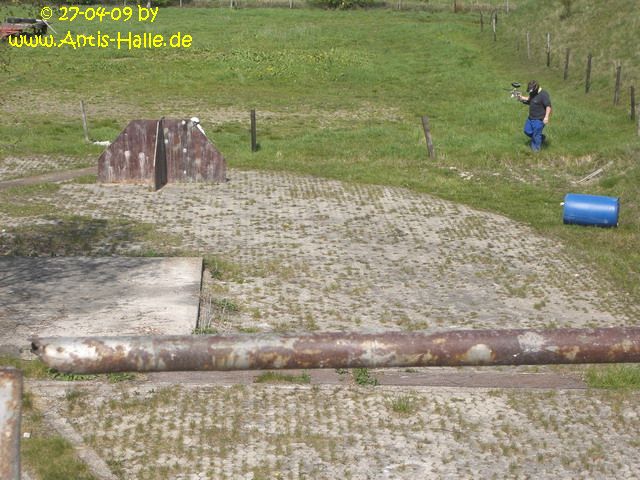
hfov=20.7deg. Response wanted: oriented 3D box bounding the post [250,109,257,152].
[{"bbox_3d":[-1.482,-2.433,39.300,0.100,1.008,0.100,-1,10,0],"label":"post"}]

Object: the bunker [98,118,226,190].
[{"bbox_3d":[-2.959,-1.653,33.000,2.380,1.240,2.200,1,10,0],"label":"bunker"}]

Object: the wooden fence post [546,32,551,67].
[{"bbox_3d":[8.145,-6.761,62.500,0.100,1.253,0.100,0,10,0],"label":"wooden fence post"}]

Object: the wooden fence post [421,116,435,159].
[{"bbox_3d":[2.421,-2.265,39.000,0.120,0.989,0.120,-10,10,0],"label":"wooden fence post"}]

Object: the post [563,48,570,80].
[{"bbox_3d":[7.950,-5.638,56.500,0.110,1.083,0.110,4,10,0],"label":"post"}]

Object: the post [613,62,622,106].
[{"bbox_3d":[8.121,-4.209,48.000,0.120,1.160,0.120,3,10,0],"label":"post"}]

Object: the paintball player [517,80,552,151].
[{"bbox_3d":[5.056,-2.935,41.500,0.750,1.710,0.750,8,12,37],"label":"paintball player"}]

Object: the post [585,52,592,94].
[{"bbox_3d":[7.957,-4.907,52.000,0.110,1.242,0.110,3,10,0],"label":"post"}]

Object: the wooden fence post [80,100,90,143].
[{"bbox_3d":[-5.363,-2.699,40.000,0.090,0.967,0.090,-6,10,0],"label":"wooden fence post"}]

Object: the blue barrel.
[{"bbox_3d":[4.715,-0.500,30.500,0.930,0.570,0.570,4,0,13],"label":"blue barrel"}]

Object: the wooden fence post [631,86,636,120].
[{"bbox_3d":[7.930,-3.446,44.500,0.100,0.918,0.100,-1,10,0],"label":"wooden fence post"}]

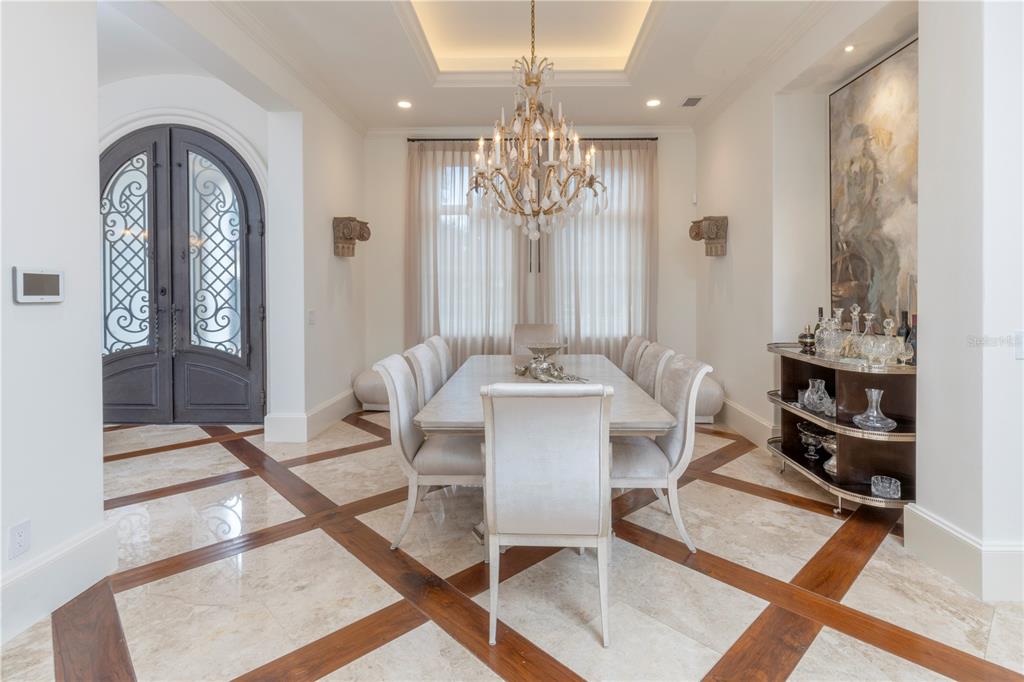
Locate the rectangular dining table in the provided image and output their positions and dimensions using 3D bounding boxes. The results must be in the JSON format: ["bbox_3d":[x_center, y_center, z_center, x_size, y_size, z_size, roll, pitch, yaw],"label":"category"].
[{"bbox_3d":[0.200,0.635,3.180,1.200,0.770,2.150,0,5,2],"label":"rectangular dining table"}]

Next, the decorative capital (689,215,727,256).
[{"bbox_3d":[2.100,-1.130,4.900,0.280,0.410,0.440,0,5,2],"label":"decorative capital"}]

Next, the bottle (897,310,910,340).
[{"bbox_3d":[2.362,-0.019,2.740,0.082,0.316,0.082,0,3,3],"label":"bottle"}]

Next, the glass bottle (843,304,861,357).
[{"bbox_3d":[2.190,-0.070,2.930,0.115,0.345,0.115,0,5,2],"label":"glass bottle"}]

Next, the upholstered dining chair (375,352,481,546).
[{"bbox_3d":[-0.400,0.575,2.600,0.650,0.970,0.600,0,5,2],"label":"upholstered dining chair"}]

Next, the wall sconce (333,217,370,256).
[{"bbox_3d":[-1.693,-1.077,4.835,0.248,0.402,0.417,0,3,3],"label":"wall sconce"}]

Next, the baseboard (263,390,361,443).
[{"bbox_3d":[-1.995,0.702,4.775,0.387,0.266,1.390,0,3,3],"label":"baseboard"}]

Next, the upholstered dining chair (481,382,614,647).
[{"bbox_3d":[0.162,0.629,2.020,0.566,1.013,0.655,0,3,3],"label":"upholstered dining chair"}]

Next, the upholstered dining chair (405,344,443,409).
[{"bbox_3d":[-0.382,0.514,3.157,0.616,0.993,0.506,0,3,3],"label":"upholstered dining chair"}]

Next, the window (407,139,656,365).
[{"bbox_3d":[0.233,-0.949,5.430,2.984,2.937,0.159,0,3,3],"label":"window"}]

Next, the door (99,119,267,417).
[{"bbox_3d":[-3.522,-0.693,4.705,1.924,3.093,0.169,0,3,3],"label":"door"}]

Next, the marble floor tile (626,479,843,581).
[{"bbox_3d":[1.316,1.062,2.693,0.864,0.020,0.883,5,7,43],"label":"marble floor tile"}]

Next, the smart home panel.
[{"bbox_3d":[-1.940,-0.226,1.870,0.024,0.136,0.180,0,5,2],"label":"smart home panel"}]

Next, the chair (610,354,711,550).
[{"bbox_3d":[0.705,0.575,2.570,0.650,0.970,0.600,0,5,2],"label":"chair"}]

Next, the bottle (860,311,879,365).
[{"bbox_3d":[2.170,-0.010,2.760,0.098,0.315,0.098,0,5,2],"label":"bottle"}]

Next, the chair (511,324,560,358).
[{"bbox_3d":[0.232,0.350,4.420,0.580,0.970,0.650,0,5,2],"label":"chair"}]

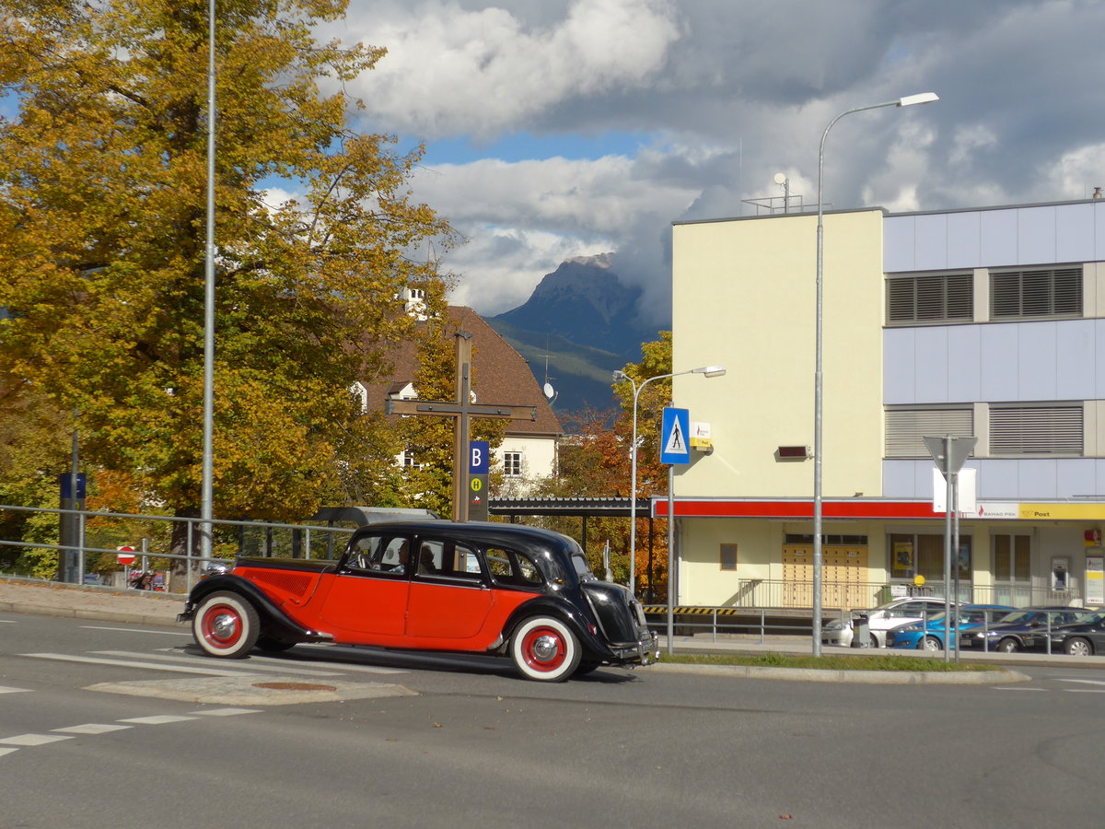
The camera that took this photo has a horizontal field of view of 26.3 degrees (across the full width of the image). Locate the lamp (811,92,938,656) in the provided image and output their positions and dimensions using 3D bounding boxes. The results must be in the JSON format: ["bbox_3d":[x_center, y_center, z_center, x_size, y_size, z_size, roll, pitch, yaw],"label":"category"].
[{"bbox_3d":[3.721,-0.460,27.276,1.480,6.550,0.300,0,-2,0],"label":"lamp"}]

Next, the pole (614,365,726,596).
[{"bbox_3d":[2.423,2.105,50.480,2.400,6.300,1.700,1,-2,-6],"label":"pole"}]

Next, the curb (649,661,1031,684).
[{"bbox_3d":[3.050,2.785,25.400,4.200,0.150,0.600,2,-2,-8],"label":"curb"}]

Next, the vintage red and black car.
[{"bbox_3d":[-1.321,1.791,23.836,4.770,1.520,1.780,3,-2,13],"label":"vintage red and black car"}]

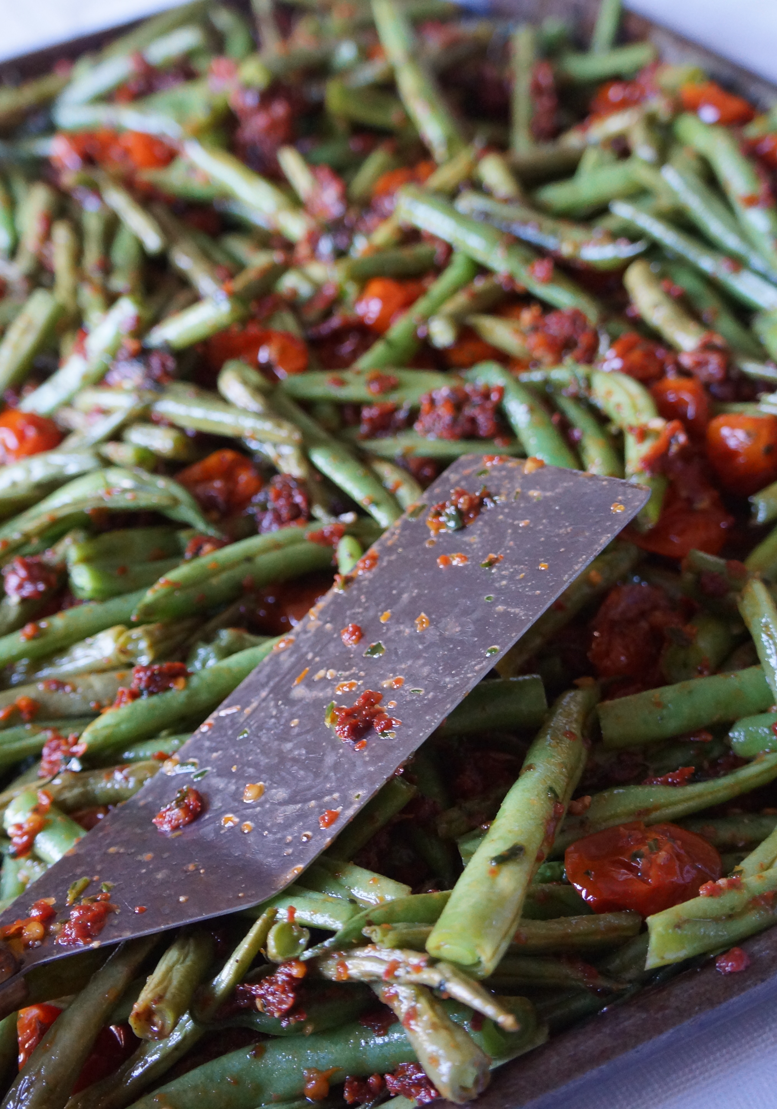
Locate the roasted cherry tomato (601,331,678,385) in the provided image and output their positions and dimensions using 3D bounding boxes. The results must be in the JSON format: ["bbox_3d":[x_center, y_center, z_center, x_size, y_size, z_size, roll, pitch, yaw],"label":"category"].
[{"bbox_3d":[0.059,-0.046,0.362,0.018,0.012,0.016,-1,40,9],"label":"roasted cherry tomato"}]

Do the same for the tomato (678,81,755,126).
[{"bbox_3d":[0.099,-0.135,0.458,0.018,0.014,0.024,-30,43,-21],"label":"tomato"}]

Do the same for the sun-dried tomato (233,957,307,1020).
[{"bbox_3d":[-0.020,0.073,0.256,0.013,0.007,0.010,-6,40,5],"label":"sun-dried tomato"}]

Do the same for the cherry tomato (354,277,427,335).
[{"bbox_3d":[0.001,-0.065,0.400,0.019,0.017,0.018,-10,40,2],"label":"cherry tomato"}]

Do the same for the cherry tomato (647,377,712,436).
[{"bbox_3d":[0.066,-0.033,0.345,0.017,0.016,0.017,-2,41,11],"label":"cherry tomato"}]

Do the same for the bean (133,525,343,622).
[{"bbox_3d":[-0.033,0.004,0.332,0.049,0.010,0.013,-21,41,-13],"label":"bean"}]

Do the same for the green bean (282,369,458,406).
[{"bbox_3d":[-0.005,-0.041,0.367,0.045,0.008,0.009,4,42,17],"label":"green bean"}]

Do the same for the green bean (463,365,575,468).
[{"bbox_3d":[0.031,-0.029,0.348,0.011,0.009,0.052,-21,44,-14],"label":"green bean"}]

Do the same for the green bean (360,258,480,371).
[{"bbox_3d":[0.009,-0.064,0.397,0.009,0.009,0.060,15,46,28],"label":"green bean"}]

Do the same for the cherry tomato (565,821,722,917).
[{"bbox_3d":[0.043,0.054,0.260,0.026,0.013,0.019,-6,40,5],"label":"cherry tomato"}]

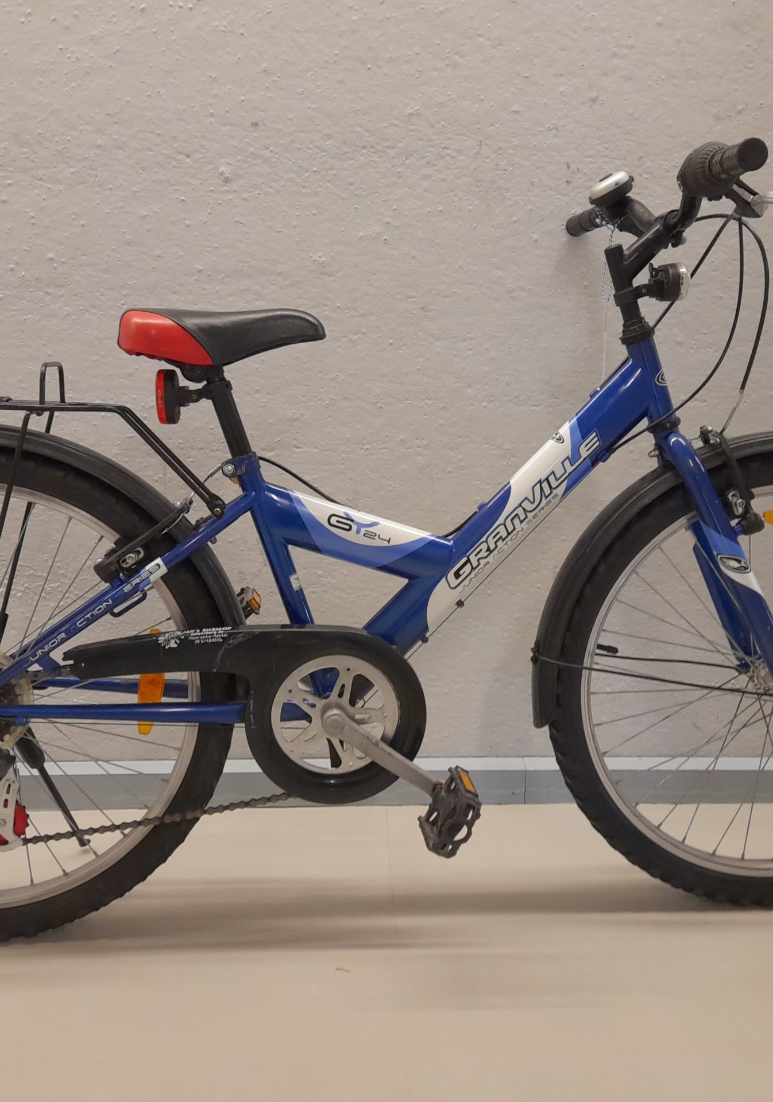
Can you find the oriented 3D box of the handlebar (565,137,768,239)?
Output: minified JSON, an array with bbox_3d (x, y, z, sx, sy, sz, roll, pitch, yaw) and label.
[{"bbox_3d":[0.316,-0.409,1.251,0.090,0.080,0.590,0,9,-7],"label":"handlebar"}]

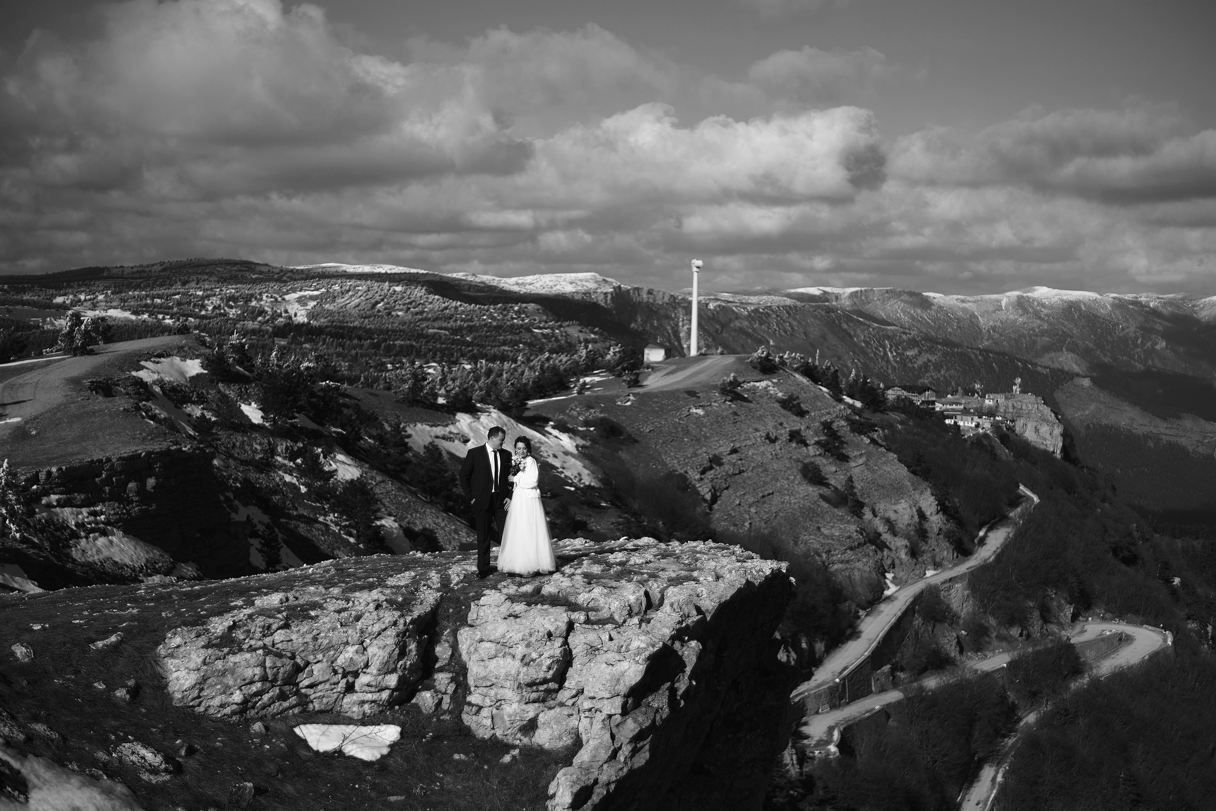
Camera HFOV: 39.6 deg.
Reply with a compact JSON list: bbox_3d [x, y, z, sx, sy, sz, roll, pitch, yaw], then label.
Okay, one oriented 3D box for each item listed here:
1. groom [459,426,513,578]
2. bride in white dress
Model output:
[{"bbox_3d":[-1.452,1.155,20.250,0.600,1.790,0.380,0,3,-24],"label":"groom"},{"bbox_3d":[-0.975,1.204,20.400,0.680,1.610,0.680,4,4,45],"label":"bride in white dress"}]

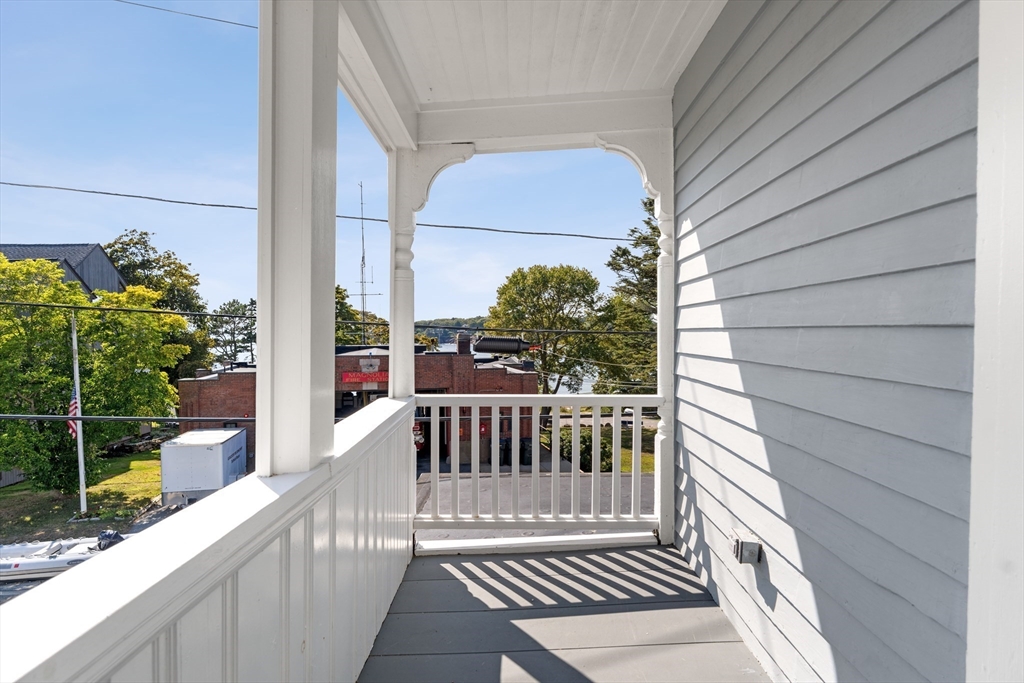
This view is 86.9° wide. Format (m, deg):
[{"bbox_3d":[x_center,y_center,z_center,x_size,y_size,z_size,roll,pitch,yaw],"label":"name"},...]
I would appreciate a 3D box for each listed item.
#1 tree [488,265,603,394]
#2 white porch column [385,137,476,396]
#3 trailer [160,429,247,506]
[{"bbox_3d":[2.300,0.300,37.000,7.900,11.200,7.900,0,1,3],"label":"tree"},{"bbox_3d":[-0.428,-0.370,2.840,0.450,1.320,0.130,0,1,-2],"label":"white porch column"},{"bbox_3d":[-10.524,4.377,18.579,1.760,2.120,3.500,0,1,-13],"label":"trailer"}]

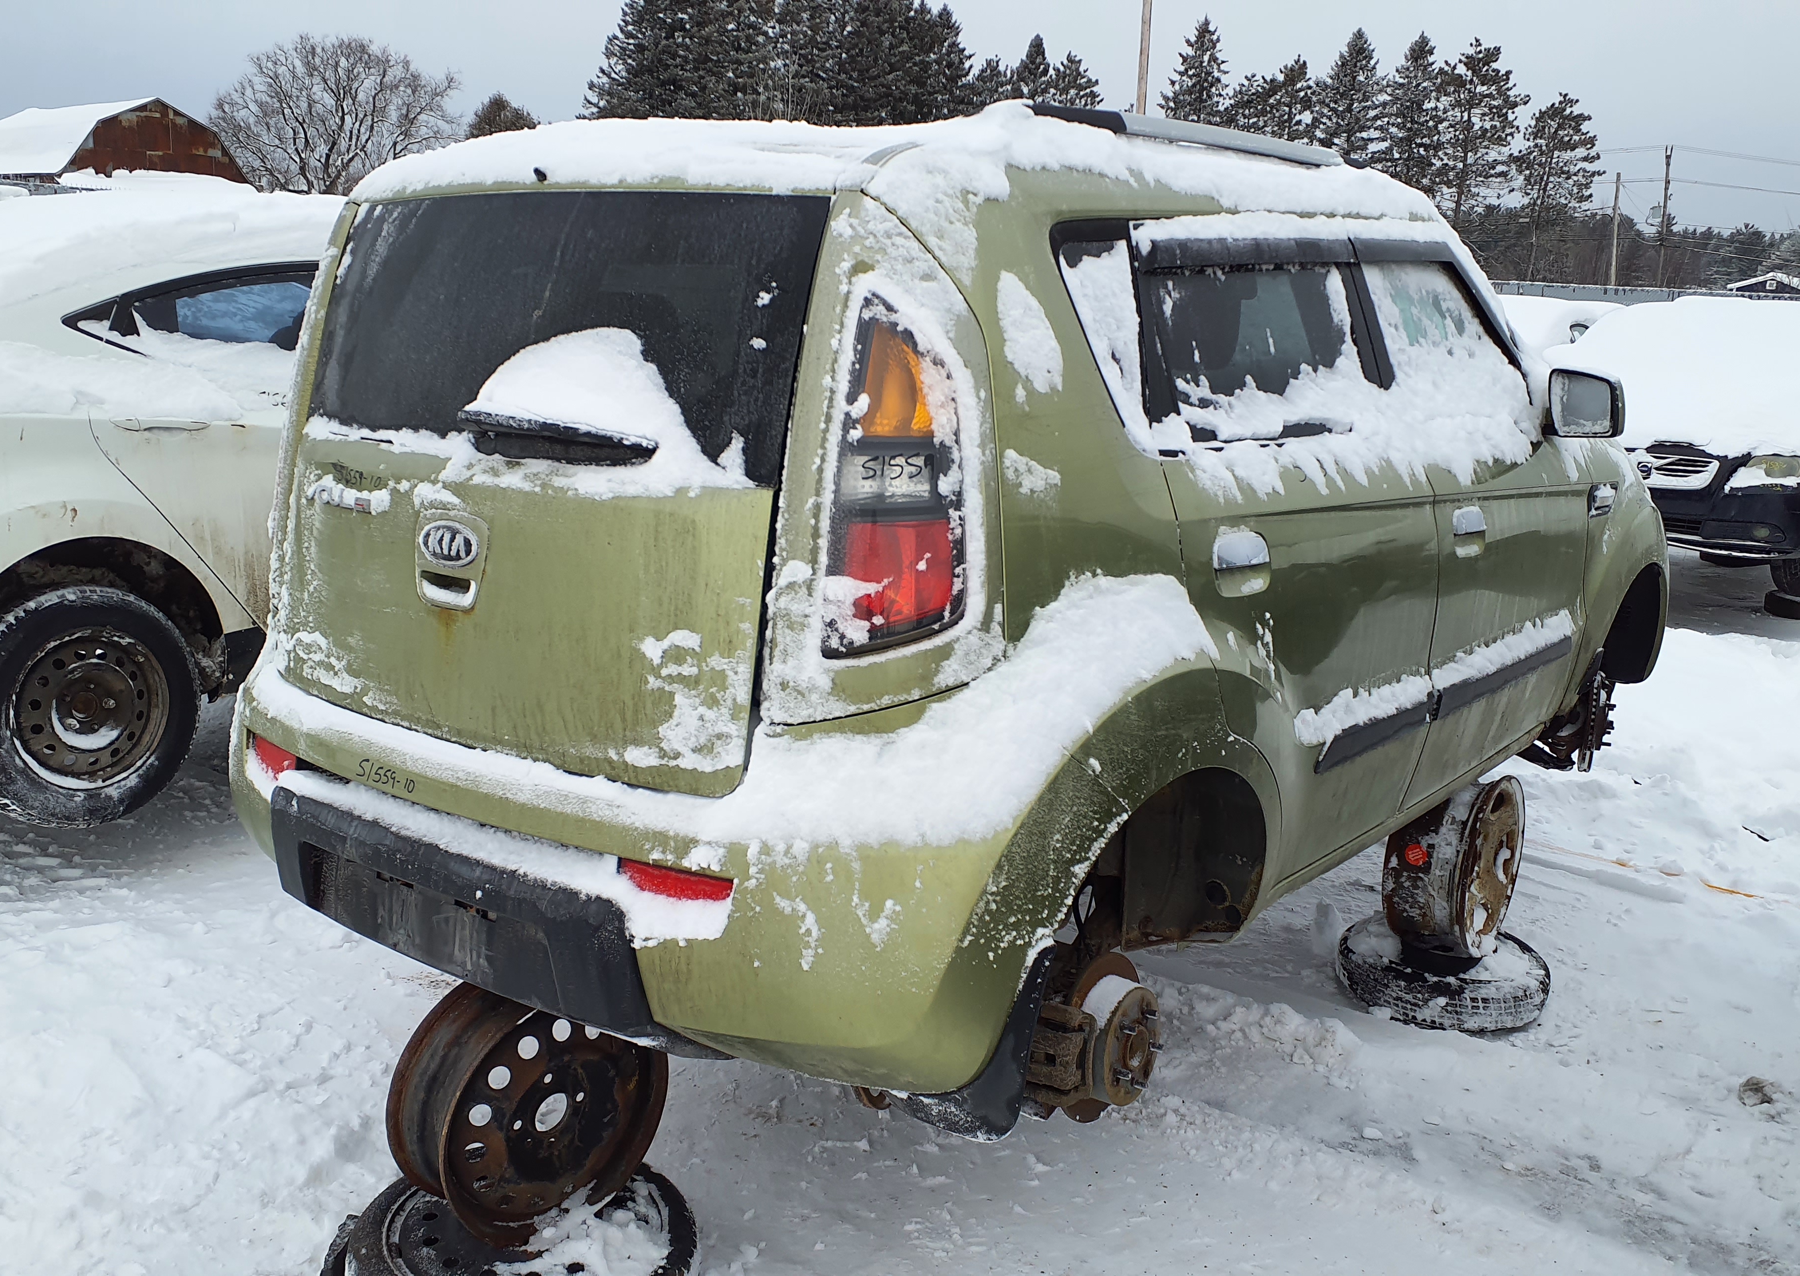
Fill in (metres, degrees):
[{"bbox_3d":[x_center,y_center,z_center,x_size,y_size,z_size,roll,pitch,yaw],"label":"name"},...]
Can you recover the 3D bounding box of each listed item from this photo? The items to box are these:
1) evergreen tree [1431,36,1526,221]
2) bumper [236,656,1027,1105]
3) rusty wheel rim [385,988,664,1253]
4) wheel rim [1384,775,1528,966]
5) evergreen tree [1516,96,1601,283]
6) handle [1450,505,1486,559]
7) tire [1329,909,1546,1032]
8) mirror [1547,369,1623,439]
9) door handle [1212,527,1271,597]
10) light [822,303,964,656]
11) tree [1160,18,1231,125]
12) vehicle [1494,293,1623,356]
[{"bbox_3d":[30.507,-24.941,81.779,5.200,14.372,5.200,3,14,0],"label":"evergreen tree"},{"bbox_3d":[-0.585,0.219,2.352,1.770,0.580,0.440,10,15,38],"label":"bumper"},{"bbox_3d":[-0.593,0.741,2.423,0.175,0.416,0.416,16,19,42],"label":"rusty wheel rim"},{"bbox_3d":[1.363,0.536,3.685,0.181,0.440,0.440,11,16,39],"label":"wheel rim"},{"bbox_3d":[27.020,-16.866,62.454,4.200,10.970,4.200,5,13,22],"label":"evergreen tree"},{"bbox_3d":[1.157,-0.216,3.060,0.055,0.100,0.190,14,17,37],"label":"handle"},{"bbox_3d":[1.380,0.844,3.830,0.520,0.135,0.520,3,14,0],"label":"tire"},{"bbox_3d":[1.522,-0.510,3.337,0.200,0.160,0.130,10,15,38],"label":"mirror"},{"bbox_3d":[0.517,-0.110,2.222,0.050,0.105,0.190,10,15,38],"label":"door handle"},{"bbox_3d":[0.010,-0.196,1.839,0.210,0.460,0.180,8,13,28],"label":"light"},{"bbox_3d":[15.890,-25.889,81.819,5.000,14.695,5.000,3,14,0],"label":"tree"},{"bbox_3d":[5.300,-2.194,13.300,1.800,1.600,4.400,14,18,37],"label":"vehicle"}]

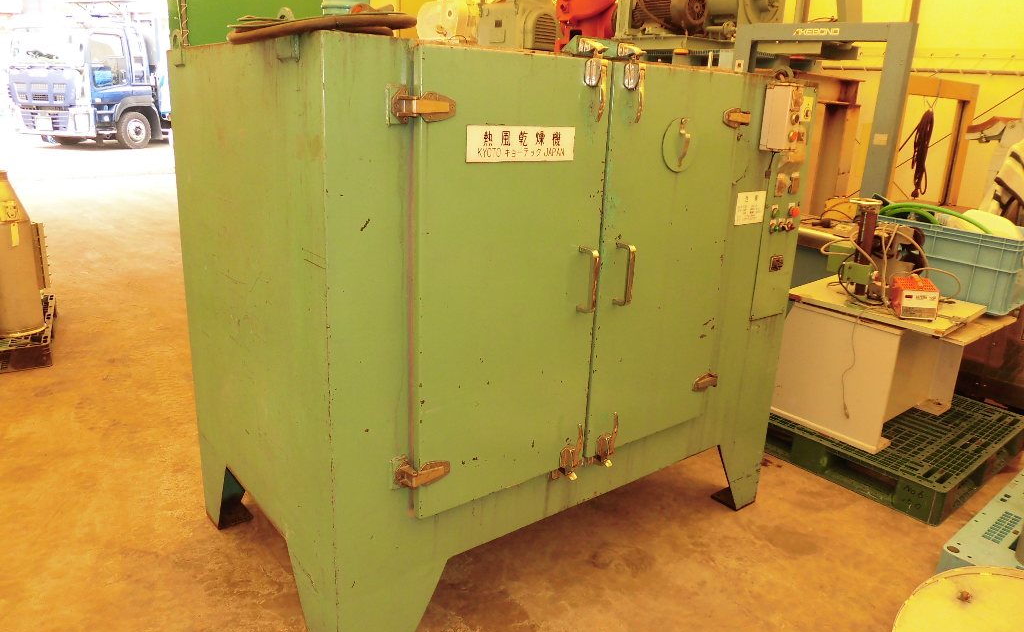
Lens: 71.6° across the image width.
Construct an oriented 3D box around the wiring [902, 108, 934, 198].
[{"bbox_3d":[2.534,-1.019,4.425,0.180,0.600,0.100,11,18,27],"label":"wiring"}]

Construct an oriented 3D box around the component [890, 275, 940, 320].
[{"bbox_3d":[1.662,-0.078,2.937,0.128,0.125,0.245,8,17,18],"label":"component"}]

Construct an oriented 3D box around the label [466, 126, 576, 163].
[{"bbox_3d":[0.030,-0.395,1.632,0.318,0.082,0.006,-10,20,-37],"label":"label"}]

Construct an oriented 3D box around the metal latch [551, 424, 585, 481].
[{"bbox_3d":[0.160,0.369,1.972,0.045,0.168,0.080,-10,20,-37],"label":"metal latch"}]

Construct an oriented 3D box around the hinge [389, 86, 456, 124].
[{"bbox_3d":[-0.179,-0.433,1.468,0.132,0.070,0.064,-10,20,-37],"label":"hinge"}]

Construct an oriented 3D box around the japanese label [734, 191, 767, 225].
[{"bbox_3d":[0.787,-0.356,2.334,0.161,0.102,0.004,-10,20,-37],"label":"japanese label"}]

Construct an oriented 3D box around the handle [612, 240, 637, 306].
[{"bbox_3d":[0.302,-0.110,1.912,0.016,0.170,0.062,-10,20,-37],"label":"handle"}]

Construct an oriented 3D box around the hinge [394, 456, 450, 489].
[{"bbox_3d":[-0.210,0.376,1.705,0.129,0.062,0.064,-10,20,-37],"label":"hinge"}]

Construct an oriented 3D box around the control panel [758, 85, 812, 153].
[{"bbox_3d":[0.867,-0.623,2.245,0.100,0.200,0.105,-10,20,-37],"label":"control panel"}]

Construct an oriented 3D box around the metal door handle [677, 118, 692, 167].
[{"bbox_3d":[0.474,-0.471,1.956,0.024,0.136,0.031,-10,20,-37],"label":"metal door handle"}]

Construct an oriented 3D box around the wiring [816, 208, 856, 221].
[{"bbox_3d":[1.953,-0.613,4.286,0.230,0.075,0.110,10,17,23],"label":"wiring"}]

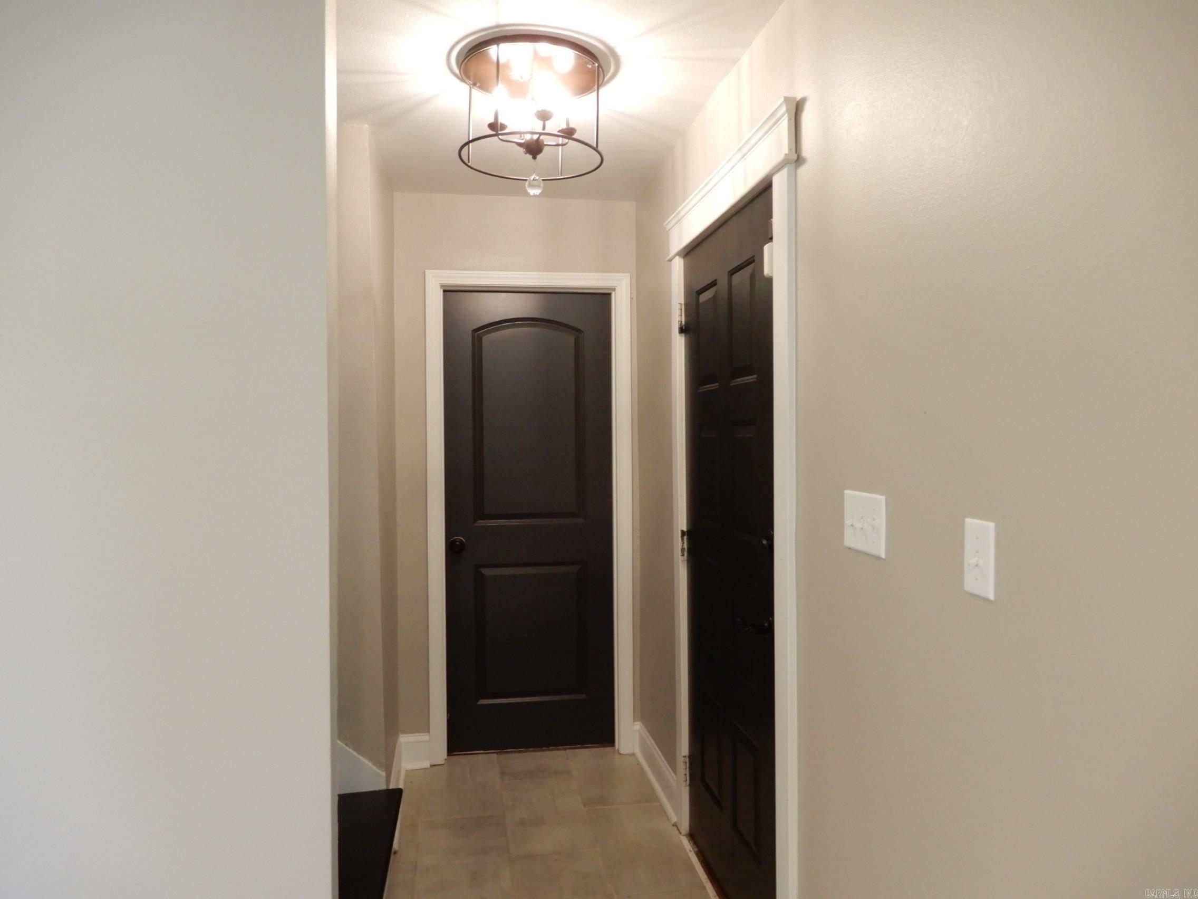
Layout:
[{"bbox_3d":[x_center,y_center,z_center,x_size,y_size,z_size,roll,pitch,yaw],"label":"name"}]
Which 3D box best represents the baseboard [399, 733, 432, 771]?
[{"bbox_3d":[-0.778,1.290,3.535,0.123,0.145,0.022,-1,1,-9],"label":"baseboard"}]

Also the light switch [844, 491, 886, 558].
[{"bbox_3d":[0.505,0.141,1.593,0.018,0.113,0.162,-1,1,-9],"label":"light switch"}]

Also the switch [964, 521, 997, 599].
[{"bbox_3d":[0.562,0.162,1.235,0.018,0.113,0.070,-1,1,-9],"label":"switch"}]

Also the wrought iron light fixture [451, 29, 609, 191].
[{"bbox_3d":[-0.181,-0.895,2.324,0.422,0.354,0.422,-1,1,-9],"label":"wrought iron light fixture"}]

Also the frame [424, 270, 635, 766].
[{"bbox_3d":[-0.295,0.295,3.641,0.885,2.121,0.099,-1,1,-9],"label":"frame"}]

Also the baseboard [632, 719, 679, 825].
[{"bbox_3d":[0.236,1.282,3.364,0.022,0.145,0.679,-1,1,-9],"label":"baseboard"}]

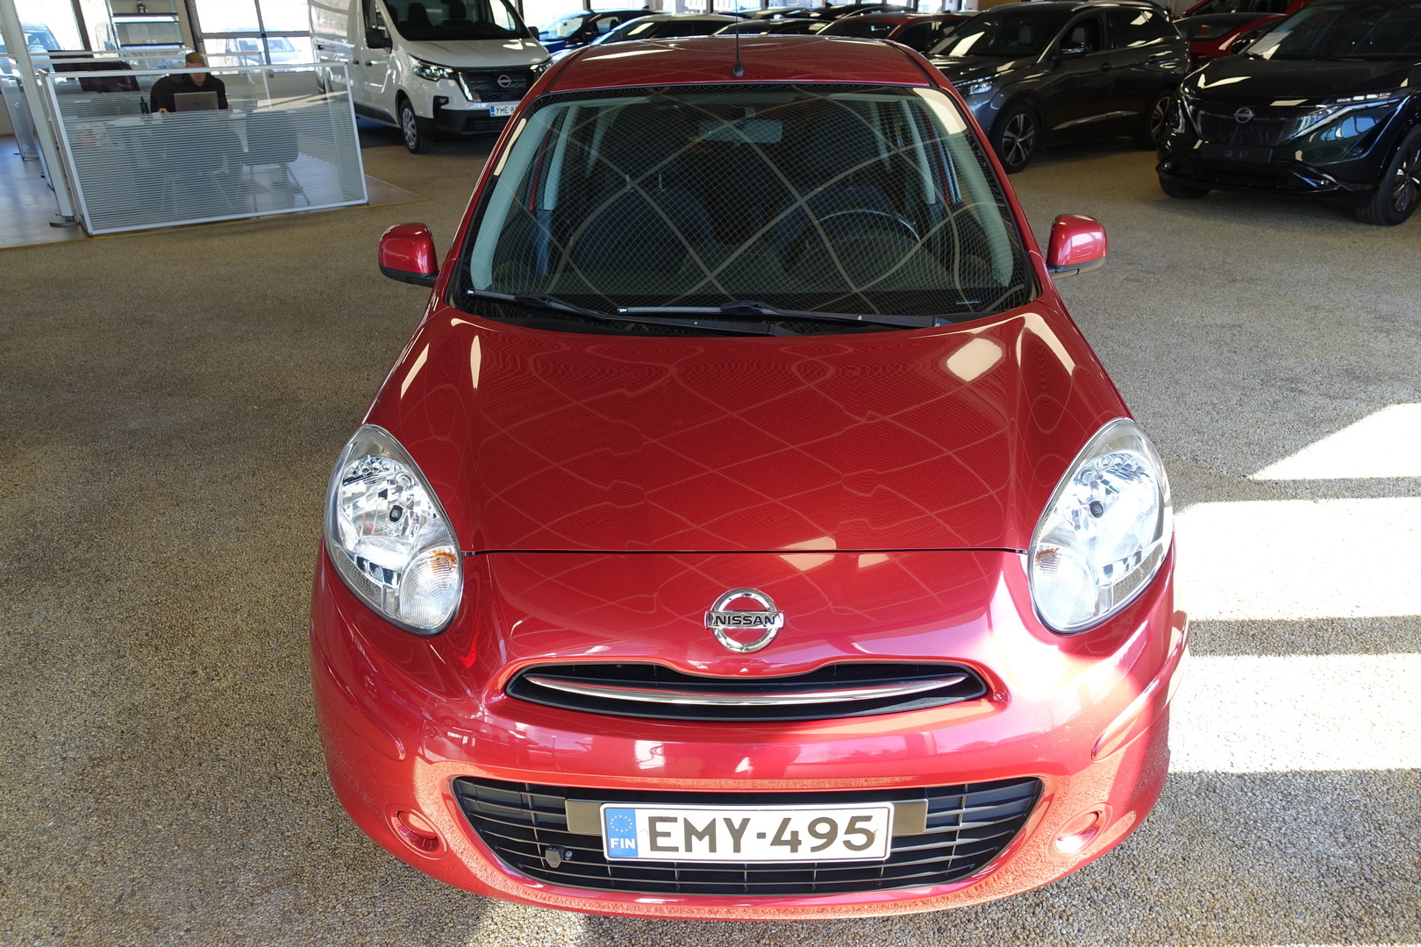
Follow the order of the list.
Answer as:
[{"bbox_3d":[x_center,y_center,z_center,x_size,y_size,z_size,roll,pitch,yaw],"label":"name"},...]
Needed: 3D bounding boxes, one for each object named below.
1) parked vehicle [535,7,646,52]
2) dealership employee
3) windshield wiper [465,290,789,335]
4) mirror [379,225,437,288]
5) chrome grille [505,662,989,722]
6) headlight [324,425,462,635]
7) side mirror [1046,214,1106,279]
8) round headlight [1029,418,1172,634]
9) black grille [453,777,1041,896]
[{"bbox_3d":[-2.511,-7.777,17.565,4.300,1.560,1.820,-23,34,-38],"label":"parked vehicle"},{"bbox_3d":[-4.544,-3.081,8.500,0.600,1.220,0.750,-17,31,-30],"label":"dealership employee"},{"bbox_3d":[-0.198,-0.361,2.086,0.788,0.060,0.080,8,27,18],"label":"windshield wiper"},{"bbox_3d":[-0.794,-0.587,2.551,0.175,0.148,0.120,0,26,1],"label":"mirror"},{"bbox_3d":[0.053,0.316,1.407,0.735,0.090,0.090,0,26,1],"label":"chrome grille"},{"bbox_3d":[-0.549,0.086,1.632,0.305,0.235,0.350,0,26,1],"label":"headlight"},{"bbox_3d":[0.947,-0.591,2.460,0.180,0.155,0.130,0,26,0],"label":"side mirror"},{"bbox_3d":[0.664,0.082,1.694,0.280,0.255,0.360,0,26,0],"label":"round headlight"},{"bbox_3d":[0.057,0.565,1.506,0.935,0.235,0.100,0,26,1],"label":"black grille"}]

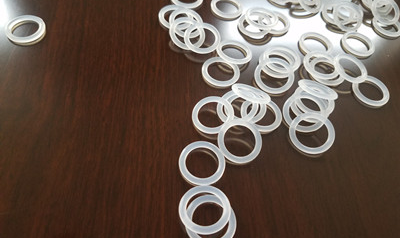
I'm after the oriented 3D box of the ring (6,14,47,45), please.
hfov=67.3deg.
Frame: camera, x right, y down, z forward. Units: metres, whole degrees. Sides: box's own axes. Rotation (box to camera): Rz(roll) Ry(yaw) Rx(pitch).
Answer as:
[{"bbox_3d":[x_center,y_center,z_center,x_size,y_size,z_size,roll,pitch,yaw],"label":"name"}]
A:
[{"bbox_3d":[-0.136,-0.071,0.235,0.029,0.003,0.029,3,58,-5],"label":"ring"}]

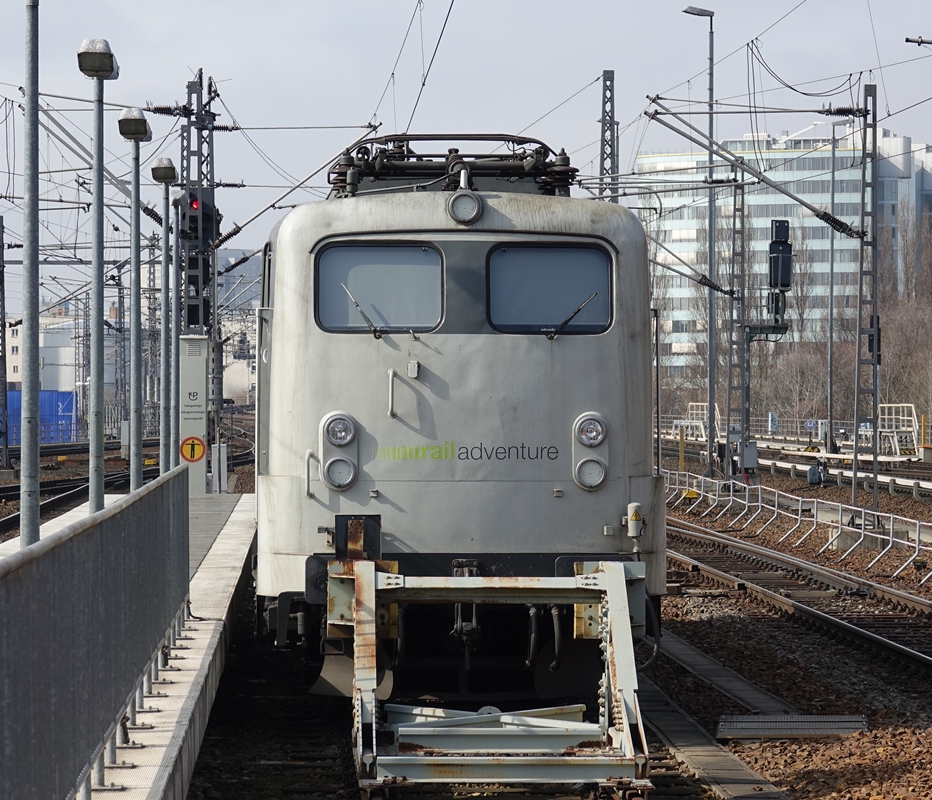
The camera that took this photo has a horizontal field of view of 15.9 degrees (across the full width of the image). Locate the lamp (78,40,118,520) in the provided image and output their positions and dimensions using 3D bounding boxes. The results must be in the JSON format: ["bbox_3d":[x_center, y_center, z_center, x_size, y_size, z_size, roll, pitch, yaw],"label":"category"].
[{"bbox_3d":[-3.266,-0.838,29.600,0.360,4.750,0.700,0,0,-3],"label":"lamp"}]

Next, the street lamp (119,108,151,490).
[{"bbox_3d":[-3.666,-0.855,37.000,0.360,4.770,0.700,0,0,-3],"label":"street lamp"}]

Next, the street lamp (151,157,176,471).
[{"bbox_3d":[-3.996,-0.850,44.400,0.360,4.750,0.700,0,0,-3],"label":"street lamp"}]

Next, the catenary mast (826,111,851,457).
[{"bbox_3d":[14.414,-4.372,127.962,0.950,12.880,0.350,0,0,6],"label":"catenary mast"}]

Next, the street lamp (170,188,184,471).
[{"bbox_3d":[-4.278,-0.802,49.210,0.360,4.640,0.700,0,0,-3],"label":"street lamp"}]

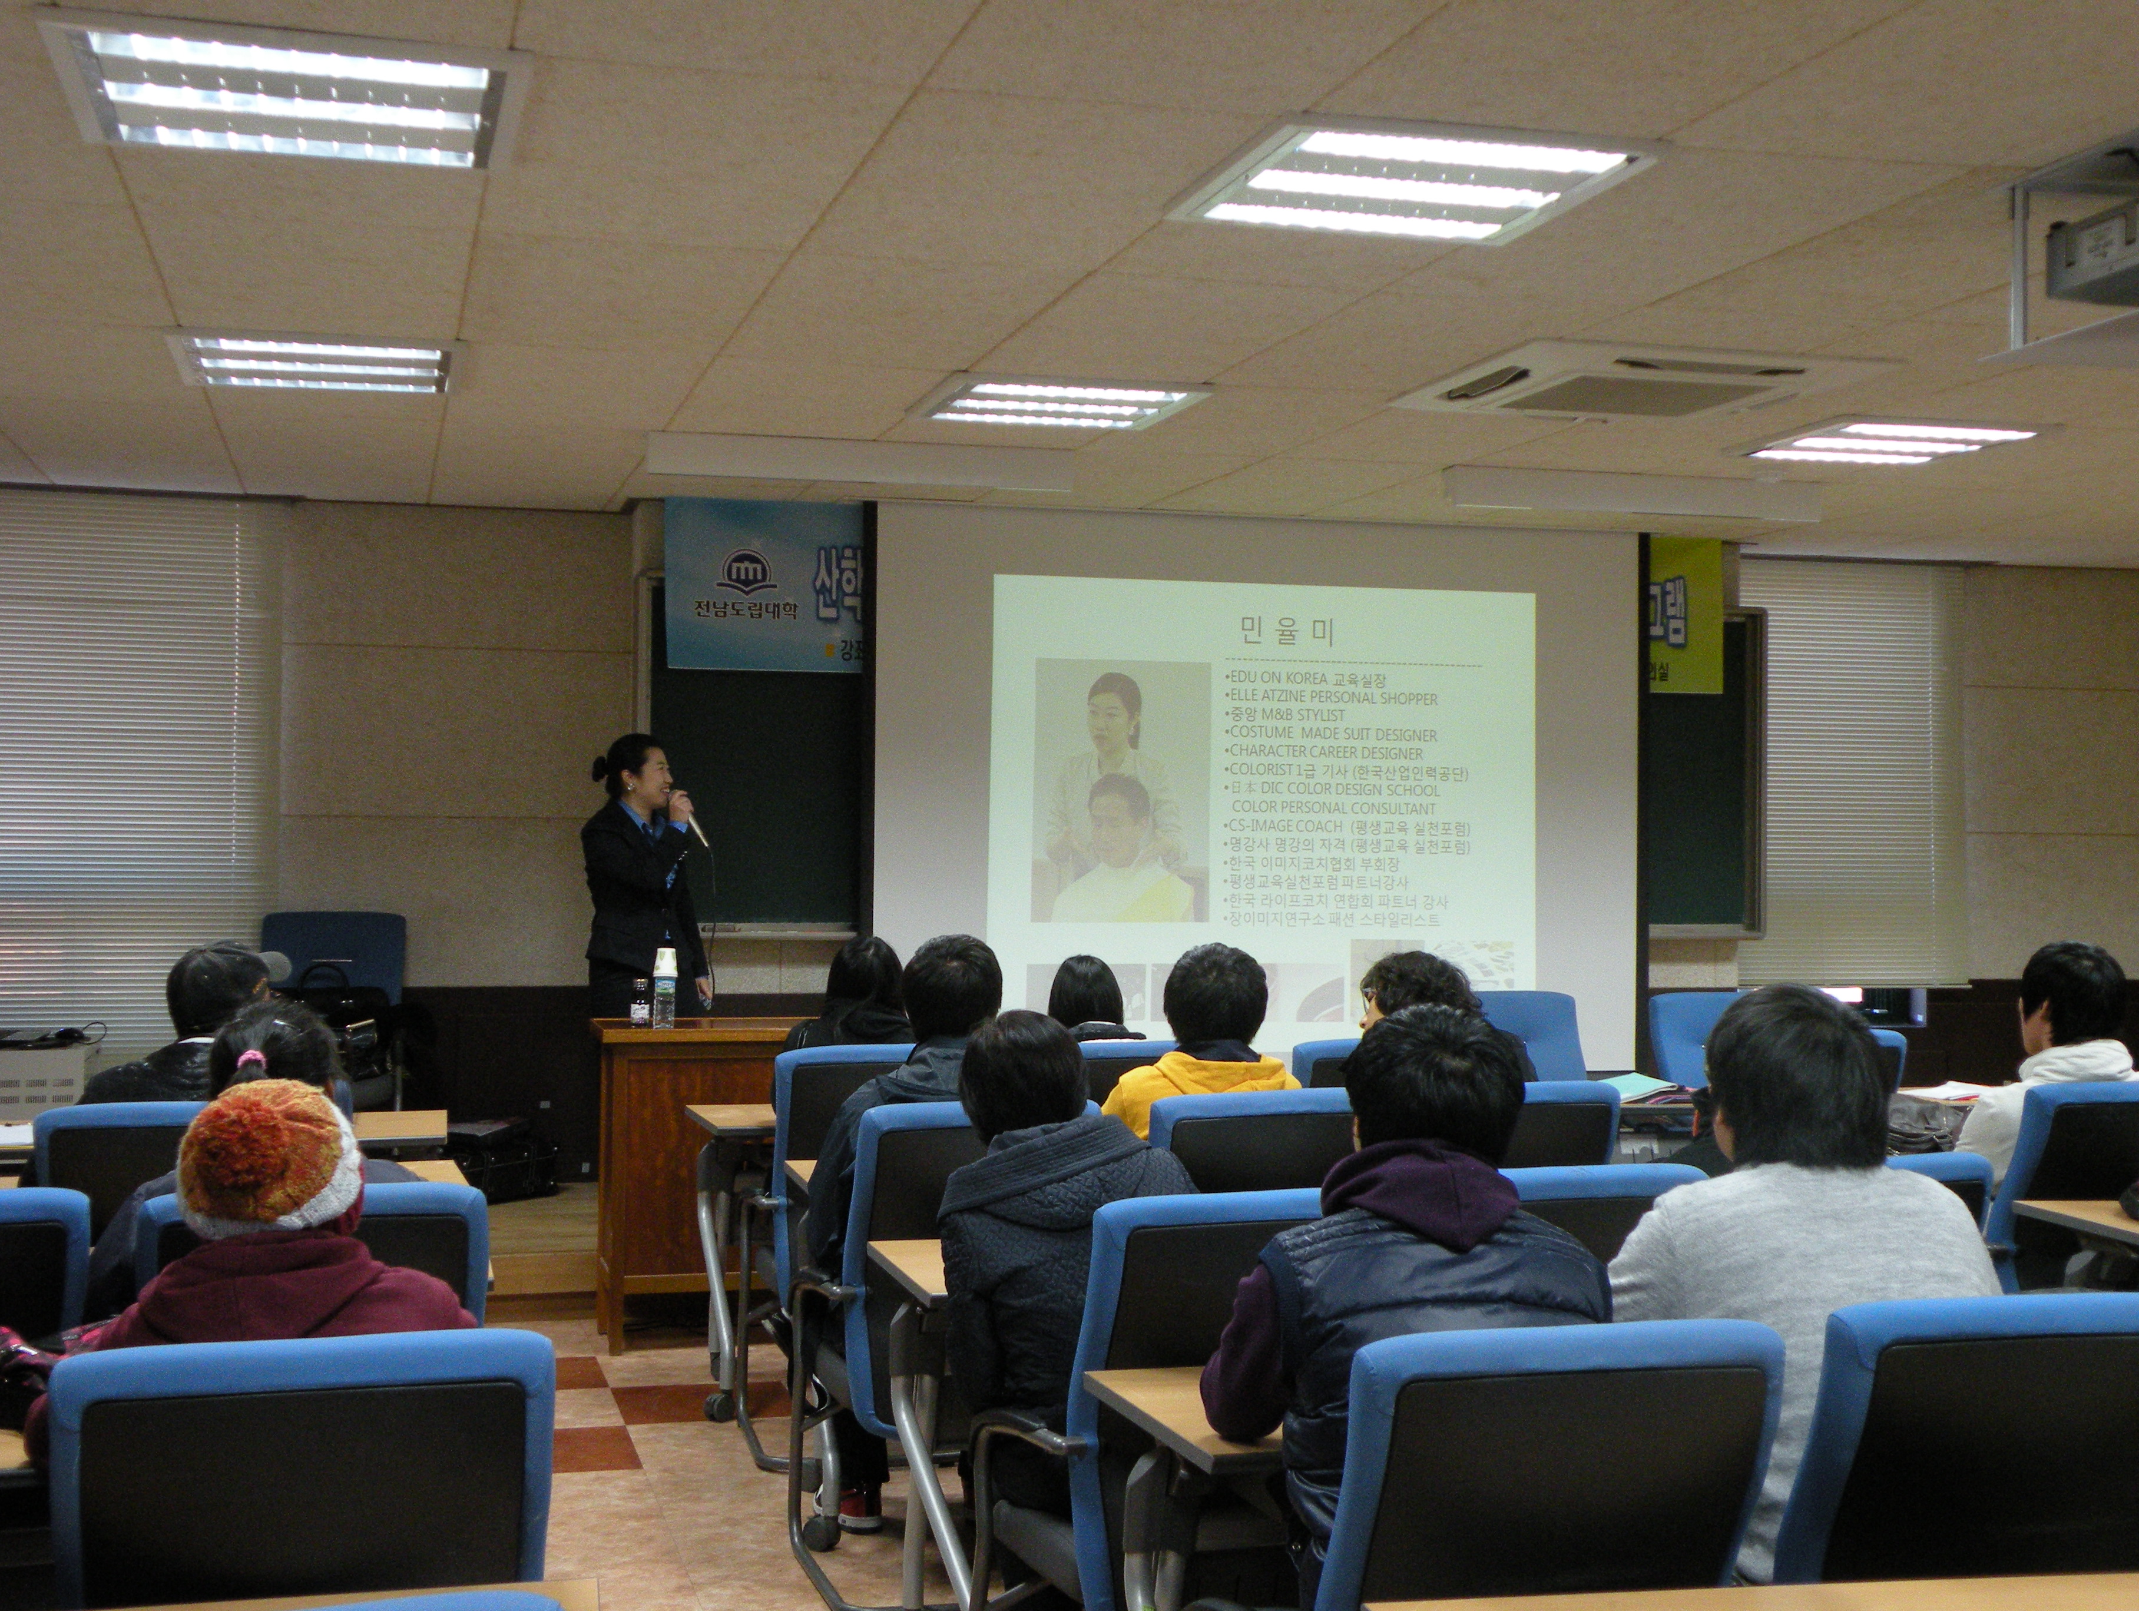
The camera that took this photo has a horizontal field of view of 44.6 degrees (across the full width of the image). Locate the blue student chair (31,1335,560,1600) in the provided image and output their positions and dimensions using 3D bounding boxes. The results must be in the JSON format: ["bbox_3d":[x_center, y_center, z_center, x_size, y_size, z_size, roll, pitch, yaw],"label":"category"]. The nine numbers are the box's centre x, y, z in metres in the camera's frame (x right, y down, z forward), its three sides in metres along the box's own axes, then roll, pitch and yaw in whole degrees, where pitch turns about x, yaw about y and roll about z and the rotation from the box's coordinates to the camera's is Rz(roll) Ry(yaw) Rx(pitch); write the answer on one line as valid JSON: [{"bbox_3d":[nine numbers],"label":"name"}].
[{"bbox_3d":[-0.868,1.037,3.012,0.530,0.940,0.600,0,0,-15],"label":"blue student chair"}]

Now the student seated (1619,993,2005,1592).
[{"bbox_3d":[0.915,0.877,3.471,0.560,1.290,0.750,0,0,-15],"label":"student seated"}]

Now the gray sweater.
[{"bbox_3d":[0.839,0.707,3.084,0.520,0.600,0.420,0,-1,-15],"label":"gray sweater"}]

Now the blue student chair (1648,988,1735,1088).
[{"bbox_3d":[2.131,1.094,8.165,0.530,0.970,0.600,0,-1,-15],"label":"blue student chair"}]

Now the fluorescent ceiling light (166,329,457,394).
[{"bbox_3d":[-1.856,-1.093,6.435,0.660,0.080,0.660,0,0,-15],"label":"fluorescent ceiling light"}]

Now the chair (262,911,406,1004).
[{"bbox_3d":[-2.342,0.832,8.165,0.530,0.970,0.600,0,-1,-7],"label":"chair"}]

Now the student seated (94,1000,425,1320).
[{"bbox_3d":[-1.326,0.914,4.298,0.520,1.200,0.700,0,0,-15],"label":"student seated"}]

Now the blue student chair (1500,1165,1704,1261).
[{"bbox_3d":[0.744,1.058,4.490,0.530,0.940,0.600,0,0,-15],"label":"blue student chair"}]

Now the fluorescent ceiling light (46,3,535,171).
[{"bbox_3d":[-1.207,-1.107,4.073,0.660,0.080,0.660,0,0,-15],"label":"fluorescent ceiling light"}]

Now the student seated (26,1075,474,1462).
[{"bbox_3d":[-0.931,0.903,3.003,0.520,1.210,0.780,0,-1,-15],"label":"student seated"}]

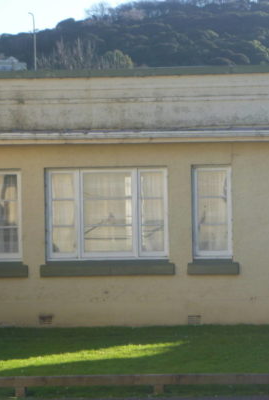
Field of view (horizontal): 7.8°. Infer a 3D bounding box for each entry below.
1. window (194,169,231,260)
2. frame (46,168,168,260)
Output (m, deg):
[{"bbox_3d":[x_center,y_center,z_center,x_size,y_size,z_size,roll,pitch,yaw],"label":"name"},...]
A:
[{"bbox_3d":[1.296,0.198,32.700,0.672,1.558,0.120,-1,2,10],"label":"window"},{"bbox_3d":[-0.452,0.226,33.008,2.096,1.558,0.120,-1,2,10],"label":"frame"}]

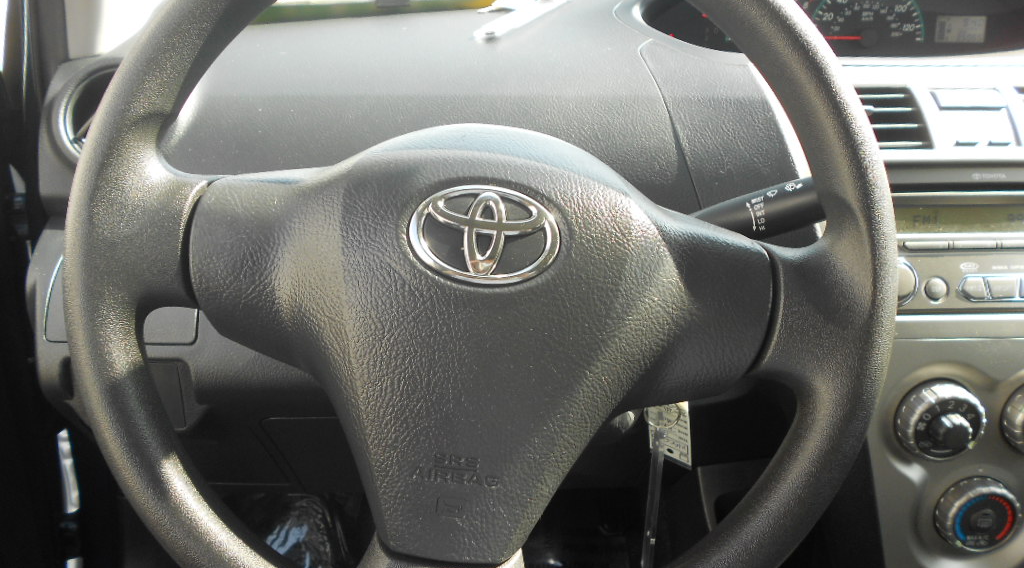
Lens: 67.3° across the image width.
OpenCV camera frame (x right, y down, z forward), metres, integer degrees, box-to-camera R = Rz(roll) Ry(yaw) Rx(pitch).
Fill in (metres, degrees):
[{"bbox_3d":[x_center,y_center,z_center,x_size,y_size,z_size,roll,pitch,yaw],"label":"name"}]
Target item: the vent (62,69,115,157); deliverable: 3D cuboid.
[{"bbox_3d":[-0.297,-0.124,0.590,0.086,0.086,0.032,-5,14,-11],"label":"vent"}]

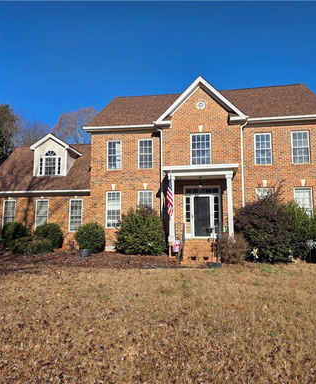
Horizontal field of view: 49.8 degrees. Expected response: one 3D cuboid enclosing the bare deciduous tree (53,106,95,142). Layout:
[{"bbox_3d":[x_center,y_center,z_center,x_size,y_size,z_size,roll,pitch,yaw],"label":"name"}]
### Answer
[{"bbox_3d":[-9.526,-2.586,42.776,8.310,16.951,7.894,-1,-7,10],"label":"bare deciduous tree"}]

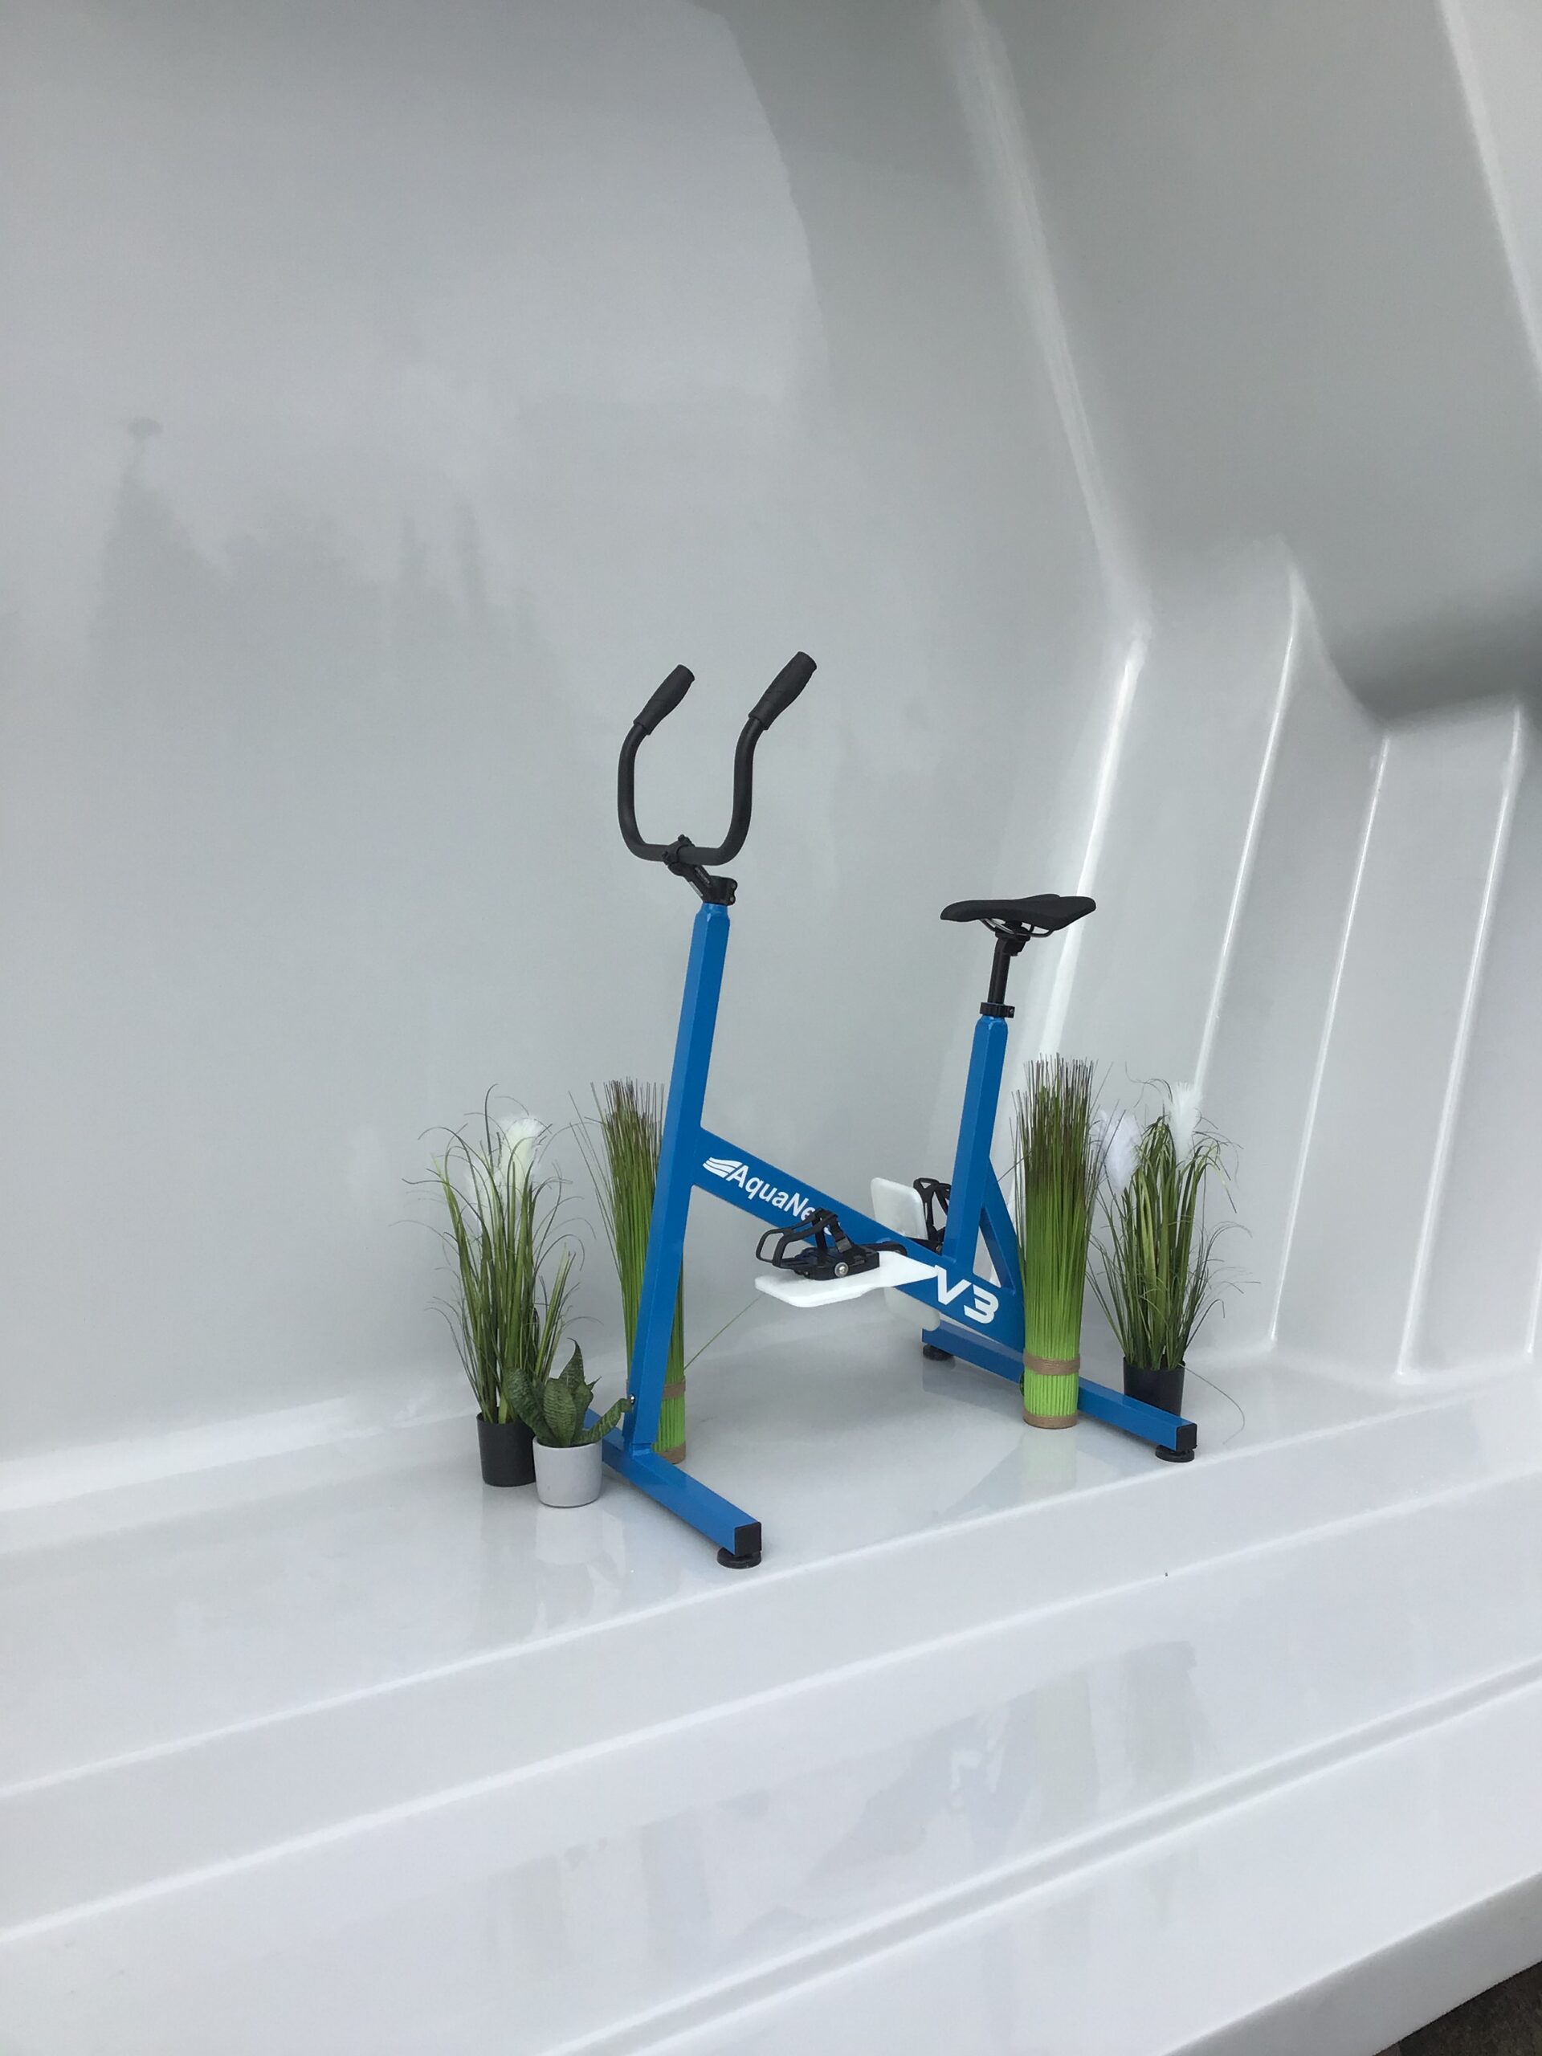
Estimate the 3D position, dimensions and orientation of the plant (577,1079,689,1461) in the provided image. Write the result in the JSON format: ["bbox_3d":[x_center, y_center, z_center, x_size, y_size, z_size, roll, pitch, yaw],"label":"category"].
[{"bbox_3d":[-0.211,0.387,2.941,0.160,0.608,0.160,0,7,-4],"label":"plant"}]

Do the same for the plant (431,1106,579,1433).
[{"bbox_3d":[-0.408,0.391,2.825,0.225,0.544,0.225,-1,7,-8],"label":"plant"}]

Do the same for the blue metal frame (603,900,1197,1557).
[{"bbox_3d":[0.142,0.224,2.972,0.854,0.878,0.690,-4,8,-31],"label":"blue metal frame"}]

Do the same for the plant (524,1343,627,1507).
[{"bbox_3d":[-0.297,0.594,2.778,0.150,0.234,0.150,0,7,-6],"label":"plant"}]

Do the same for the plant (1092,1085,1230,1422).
[{"bbox_3d":[0.665,0.373,3.105,0.215,0.550,0.215,2,7,12],"label":"plant"}]

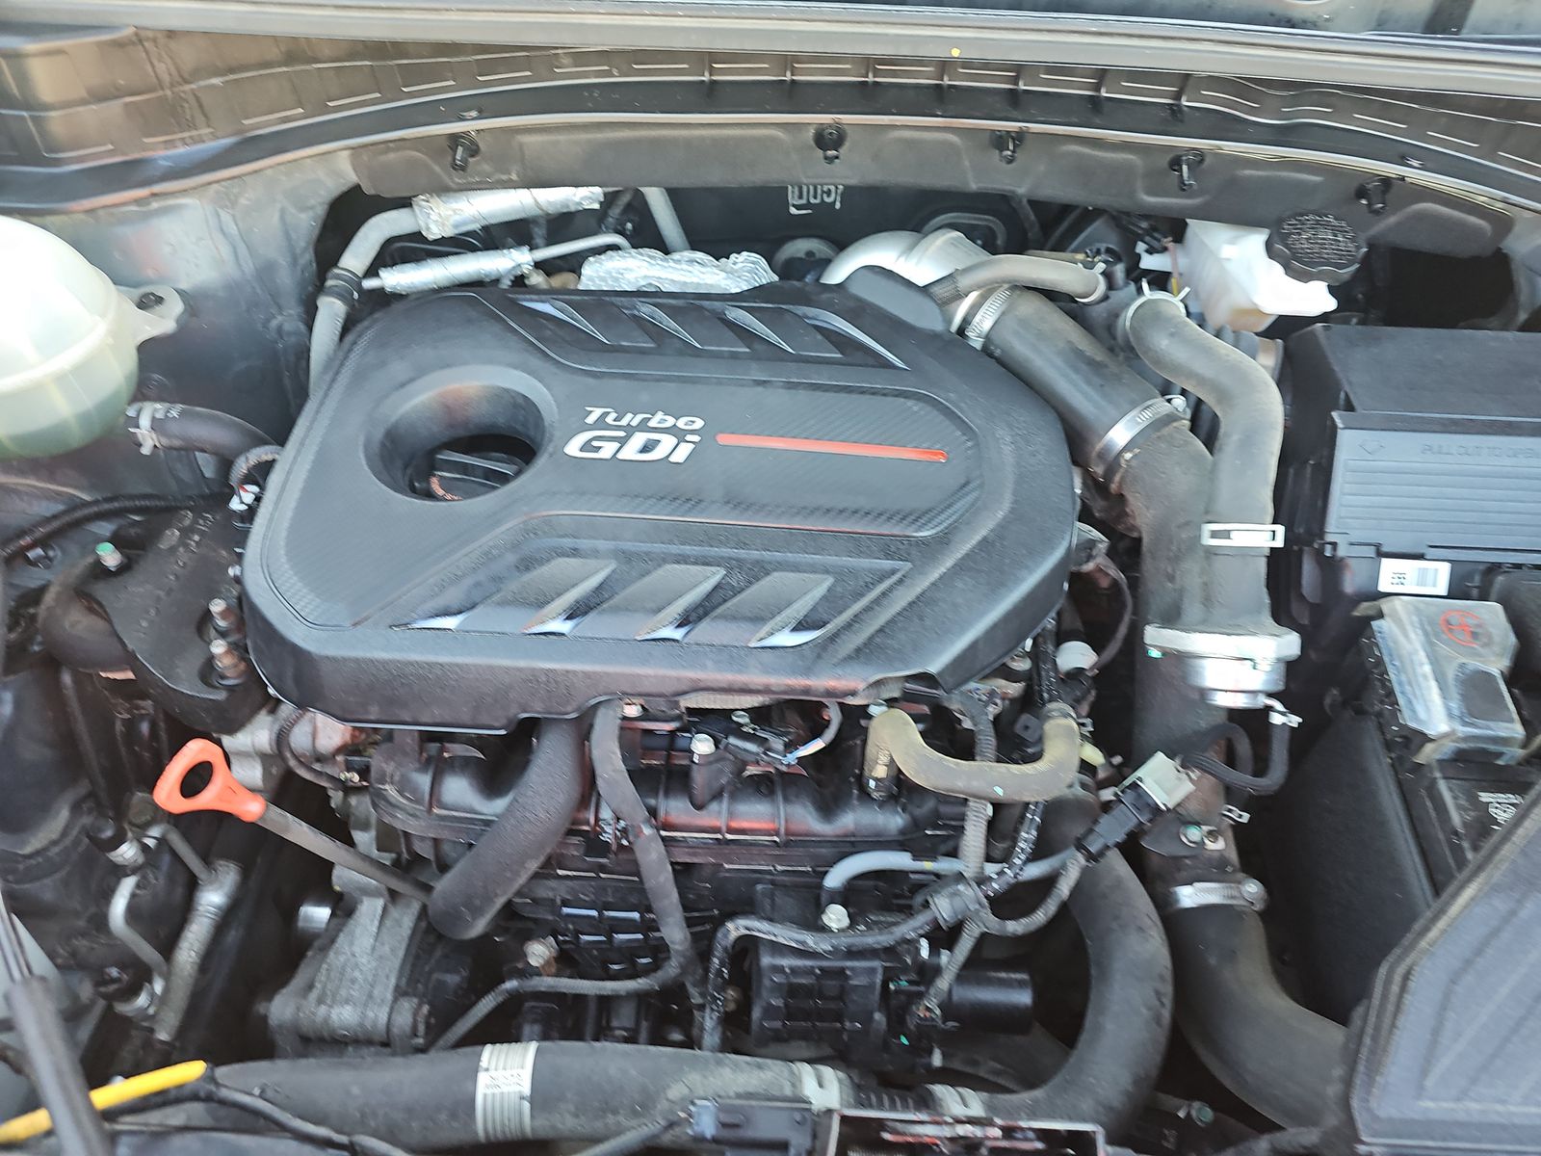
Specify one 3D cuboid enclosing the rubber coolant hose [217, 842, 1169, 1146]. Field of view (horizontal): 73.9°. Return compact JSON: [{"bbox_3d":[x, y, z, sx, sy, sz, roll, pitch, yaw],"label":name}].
[{"bbox_3d":[-0.037,0.277,0.702,0.665,0.160,0.205,3,52,0],"label":"rubber coolant hose"}]

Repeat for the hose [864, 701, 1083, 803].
[{"bbox_3d":[0.125,0.112,0.628,0.138,0.054,0.048,3,52,0],"label":"hose"}]

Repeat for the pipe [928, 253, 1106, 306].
[{"bbox_3d":[0.178,-0.217,0.741,0.123,0.036,0.035,3,52,0],"label":"pipe"}]

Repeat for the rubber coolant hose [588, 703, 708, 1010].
[{"bbox_3d":[-0.074,0.185,0.670,0.084,0.202,0.128,3,52,0],"label":"rubber coolant hose"}]

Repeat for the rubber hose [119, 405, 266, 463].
[{"bbox_3d":[-0.396,-0.096,0.700,0.106,0.036,0.036,3,52,0],"label":"rubber hose"}]

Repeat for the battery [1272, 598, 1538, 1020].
[{"bbox_3d":[0.514,0.176,0.727,0.245,0.200,0.190,3,52,0],"label":"battery"}]

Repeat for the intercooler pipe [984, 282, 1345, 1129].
[{"bbox_3d":[0.274,0.084,0.723,0.305,0.355,0.520,3,52,0],"label":"intercooler pipe"}]

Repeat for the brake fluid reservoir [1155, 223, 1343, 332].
[{"bbox_3d":[0.357,-0.231,0.736,0.118,0.097,0.110,3,52,0],"label":"brake fluid reservoir"}]

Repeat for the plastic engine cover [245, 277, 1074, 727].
[{"bbox_3d":[-0.051,-0.066,0.698,0.502,0.093,0.365,3,52,0],"label":"plastic engine cover"}]

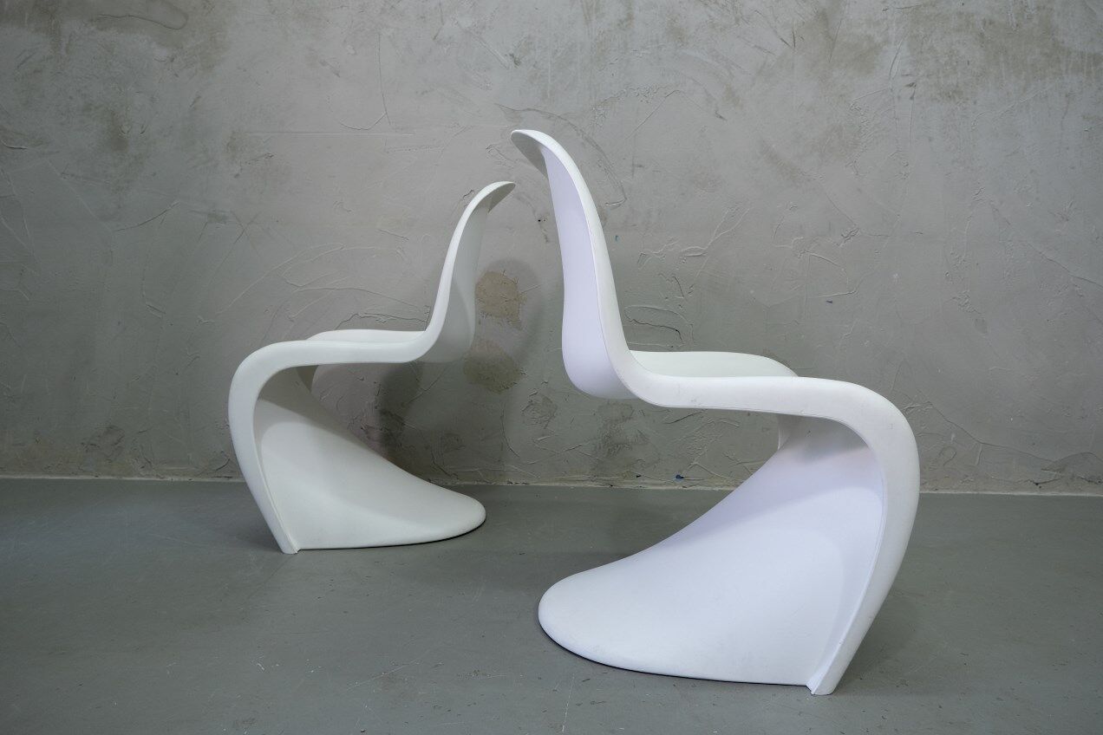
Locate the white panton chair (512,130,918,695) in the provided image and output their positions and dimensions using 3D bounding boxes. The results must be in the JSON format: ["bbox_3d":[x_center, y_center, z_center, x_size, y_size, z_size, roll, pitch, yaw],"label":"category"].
[{"bbox_3d":[0.238,0.039,1.305,0.610,0.860,0.500,1,6,0],"label":"white panton chair"}]

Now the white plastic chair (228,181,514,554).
[{"bbox_3d":[-0.417,-0.031,1.866,0.610,0.860,0.500,1,6,-4],"label":"white plastic chair"}]

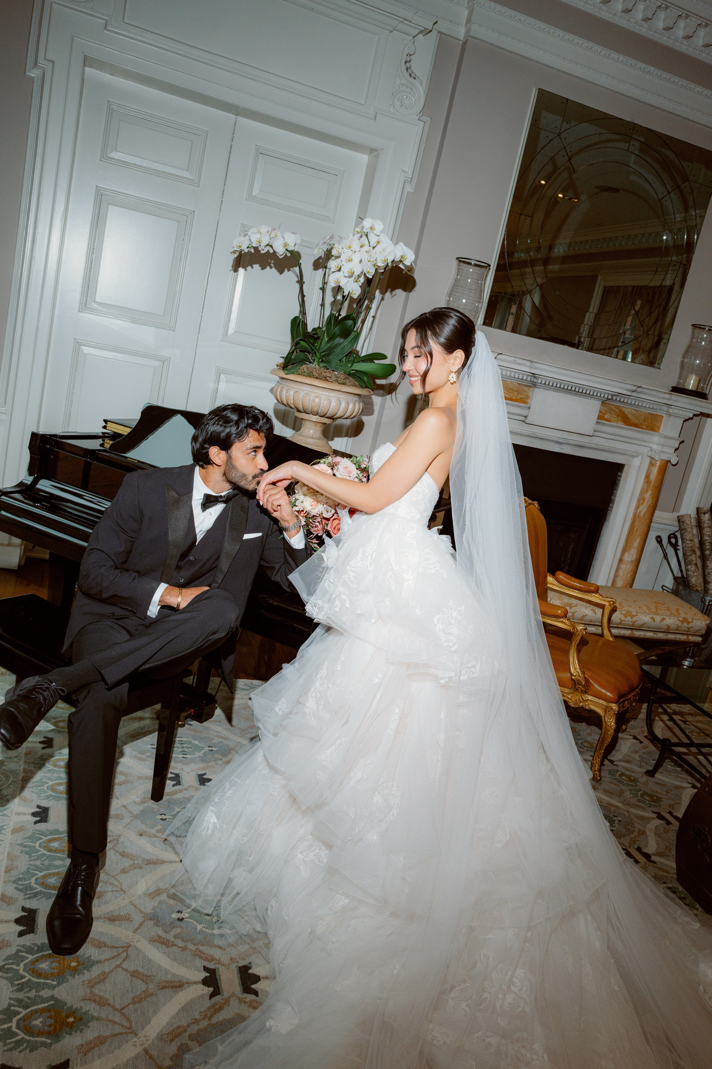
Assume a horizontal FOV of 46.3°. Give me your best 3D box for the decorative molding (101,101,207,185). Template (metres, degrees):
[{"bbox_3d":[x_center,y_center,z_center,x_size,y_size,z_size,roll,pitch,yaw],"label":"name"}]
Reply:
[{"bbox_3d":[-1.001,-1.946,4.155,0.488,0.270,0.035,8,14,-20],"label":"decorative molding"}]

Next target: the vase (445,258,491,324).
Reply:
[{"bbox_3d":[0.584,-1.237,4.462,0.205,0.410,0.205,8,14,-20],"label":"vase"}]

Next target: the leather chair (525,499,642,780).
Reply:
[{"bbox_3d":[0.975,0.414,3.748,0.700,1.000,0.660,19,15,25],"label":"leather chair"}]

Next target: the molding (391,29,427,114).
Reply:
[{"bbox_3d":[0.285,-2.309,4.173,0.155,0.355,0.060,8,14,-20],"label":"molding"}]

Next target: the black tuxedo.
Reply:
[{"bbox_3d":[-0.520,0.288,2.415,0.660,1.030,0.720,5,15,-28],"label":"black tuxedo"}]

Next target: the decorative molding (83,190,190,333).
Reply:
[{"bbox_3d":[-1.126,-1.410,4.283,0.490,0.618,0.035,8,14,-20],"label":"decorative molding"}]

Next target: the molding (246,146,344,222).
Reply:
[{"bbox_3d":[-0.316,-1.855,4.409,0.485,0.270,0.035,8,14,-20],"label":"molding"}]

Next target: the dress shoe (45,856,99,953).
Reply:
[{"bbox_3d":[-0.706,0.904,2.111,0.110,0.115,0.310,10,14,-11],"label":"dress shoe"}]

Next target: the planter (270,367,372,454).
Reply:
[{"bbox_3d":[-0.177,-0.551,3.716,0.465,0.305,0.465,8,14,-20],"label":"planter"}]

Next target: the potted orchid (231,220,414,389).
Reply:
[{"bbox_3d":[-0.159,-1.020,3.560,0.790,0.690,0.480,8,14,-20],"label":"potted orchid"}]

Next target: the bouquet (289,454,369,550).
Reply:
[{"bbox_3d":[-0.085,-0.102,2.512,0.270,0.300,0.260,10,14,-10],"label":"bouquet"}]

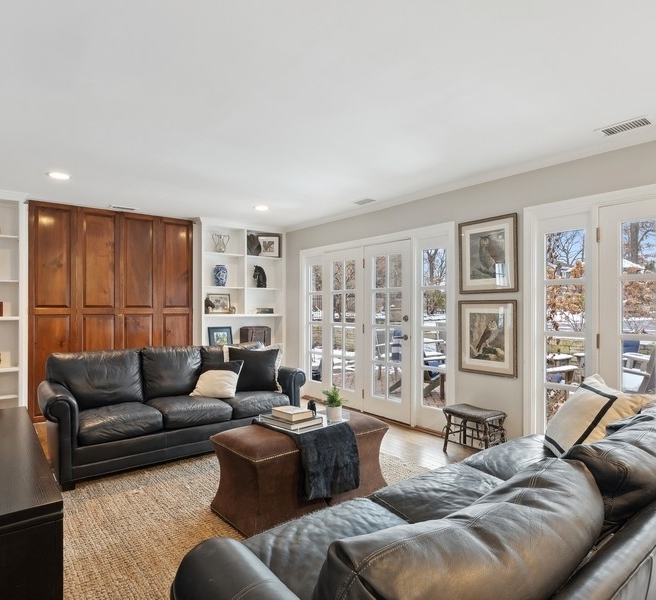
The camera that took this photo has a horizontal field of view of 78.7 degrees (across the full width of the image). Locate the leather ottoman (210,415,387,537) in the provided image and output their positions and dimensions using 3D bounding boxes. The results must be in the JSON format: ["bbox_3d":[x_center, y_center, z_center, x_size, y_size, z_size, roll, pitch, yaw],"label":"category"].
[{"bbox_3d":[-0.158,1.130,2.798,1.110,0.500,0.580,0,0,-39],"label":"leather ottoman"}]

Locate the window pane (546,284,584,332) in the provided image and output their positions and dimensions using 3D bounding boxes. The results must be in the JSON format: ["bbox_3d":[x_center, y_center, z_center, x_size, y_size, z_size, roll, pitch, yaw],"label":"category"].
[{"bbox_3d":[1.853,0.067,3.122,0.025,0.362,0.277,0,-1,-39],"label":"window pane"}]

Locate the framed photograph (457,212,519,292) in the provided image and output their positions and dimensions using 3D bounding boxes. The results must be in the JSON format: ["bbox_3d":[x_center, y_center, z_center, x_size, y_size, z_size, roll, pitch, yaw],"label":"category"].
[{"bbox_3d":[1.435,-0.400,3.632,0.035,0.680,0.570,0,0,-38],"label":"framed photograph"}]

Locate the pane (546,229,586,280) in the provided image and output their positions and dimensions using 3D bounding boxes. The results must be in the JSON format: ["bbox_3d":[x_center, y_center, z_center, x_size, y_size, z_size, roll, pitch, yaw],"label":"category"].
[{"bbox_3d":[1.854,-0.345,3.125,0.025,0.369,0.277,0,-1,-39],"label":"pane"}]

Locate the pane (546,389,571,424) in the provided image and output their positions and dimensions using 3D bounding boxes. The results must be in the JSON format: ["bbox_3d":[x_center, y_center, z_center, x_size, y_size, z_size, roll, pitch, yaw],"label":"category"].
[{"bbox_3d":[1.865,0.911,3.143,0.020,0.374,0.283,0,0,-38],"label":"pane"}]

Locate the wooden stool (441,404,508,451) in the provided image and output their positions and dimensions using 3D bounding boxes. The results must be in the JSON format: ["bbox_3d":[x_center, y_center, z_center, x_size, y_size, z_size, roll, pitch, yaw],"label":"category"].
[{"bbox_3d":[1.295,1.180,3.535,0.310,0.405,0.450,0,0,-38],"label":"wooden stool"}]

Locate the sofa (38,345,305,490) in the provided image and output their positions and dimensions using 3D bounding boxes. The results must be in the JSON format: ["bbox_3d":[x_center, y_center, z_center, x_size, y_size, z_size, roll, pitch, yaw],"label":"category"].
[{"bbox_3d":[-1.367,0.896,3.779,2.170,0.900,0.950,0,-1,-38],"label":"sofa"}]

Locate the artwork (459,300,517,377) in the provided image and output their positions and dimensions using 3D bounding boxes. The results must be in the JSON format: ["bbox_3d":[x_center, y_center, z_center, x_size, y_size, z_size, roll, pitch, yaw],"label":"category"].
[{"bbox_3d":[1.412,0.335,3.559,0.030,0.657,0.540,0,0,-38],"label":"artwork"}]

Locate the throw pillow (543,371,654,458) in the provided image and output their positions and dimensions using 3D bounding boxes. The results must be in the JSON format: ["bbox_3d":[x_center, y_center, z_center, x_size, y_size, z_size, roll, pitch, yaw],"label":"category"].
[{"bbox_3d":[1.420,0.672,2.140,0.190,0.520,0.540,31,5,9],"label":"throw pillow"}]

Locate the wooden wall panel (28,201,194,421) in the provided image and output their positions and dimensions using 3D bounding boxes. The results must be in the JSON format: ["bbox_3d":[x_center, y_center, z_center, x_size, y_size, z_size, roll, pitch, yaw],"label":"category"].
[{"bbox_3d":[-2.593,0.137,4.969,1.820,2.430,0.060,0,-1,-39],"label":"wooden wall panel"}]

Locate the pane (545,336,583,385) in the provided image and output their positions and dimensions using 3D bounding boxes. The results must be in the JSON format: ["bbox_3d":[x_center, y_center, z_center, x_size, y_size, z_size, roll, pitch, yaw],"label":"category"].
[{"bbox_3d":[1.853,0.477,3.119,0.025,0.367,0.277,0,-1,-39],"label":"pane"}]

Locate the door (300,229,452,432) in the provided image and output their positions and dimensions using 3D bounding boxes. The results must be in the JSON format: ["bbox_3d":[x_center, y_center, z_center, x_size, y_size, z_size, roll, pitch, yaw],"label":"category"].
[{"bbox_3d":[0.427,0.330,4.989,0.100,2.100,2.660,0,0,-38],"label":"door"}]

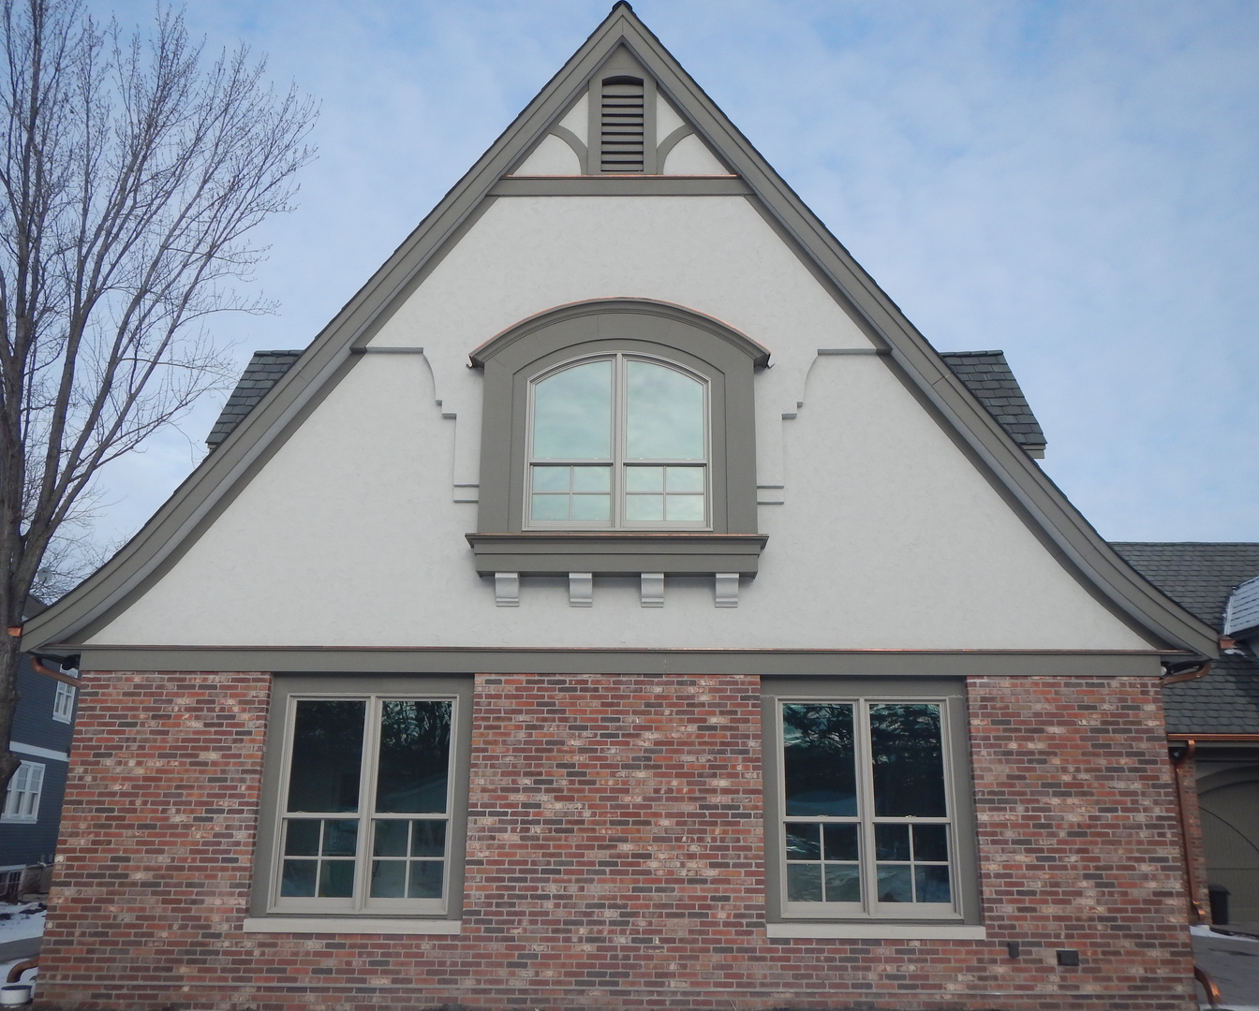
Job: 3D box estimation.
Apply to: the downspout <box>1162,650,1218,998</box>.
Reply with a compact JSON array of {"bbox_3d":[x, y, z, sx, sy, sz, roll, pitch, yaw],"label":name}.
[{"bbox_3d":[5.146,2.905,9.842,0.560,3.020,0.110,0,-15,1],"label":"downspout"}]

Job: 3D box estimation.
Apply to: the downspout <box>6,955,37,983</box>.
[{"bbox_3d":[-5.370,4.159,9.781,0.320,0.260,0.110,0,-15,1],"label":"downspout"}]

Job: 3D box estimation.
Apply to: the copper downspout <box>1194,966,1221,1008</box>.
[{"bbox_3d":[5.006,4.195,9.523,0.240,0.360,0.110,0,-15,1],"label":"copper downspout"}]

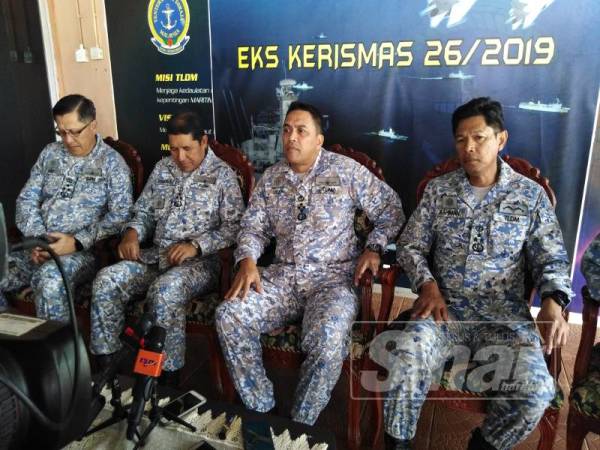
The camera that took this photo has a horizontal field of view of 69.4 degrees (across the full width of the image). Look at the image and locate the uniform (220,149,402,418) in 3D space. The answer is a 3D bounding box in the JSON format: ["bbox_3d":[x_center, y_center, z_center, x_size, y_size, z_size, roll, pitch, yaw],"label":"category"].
[{"bbox_3d":[0.040,0.168,1.618,0.620,1.230,0.760,5,15,17],"label":"uniform"}]

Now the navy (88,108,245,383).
[{"bbox_3d":[-0.619,0.092,1.939,0.540,1.220,0.760,5,14,24],"label":"navy"}]

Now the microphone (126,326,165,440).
[{"bbox_3d":[-0.373,0.373,1.035,0.060,0.255,0.060,9,-17,-4],"label":"microphone"}]

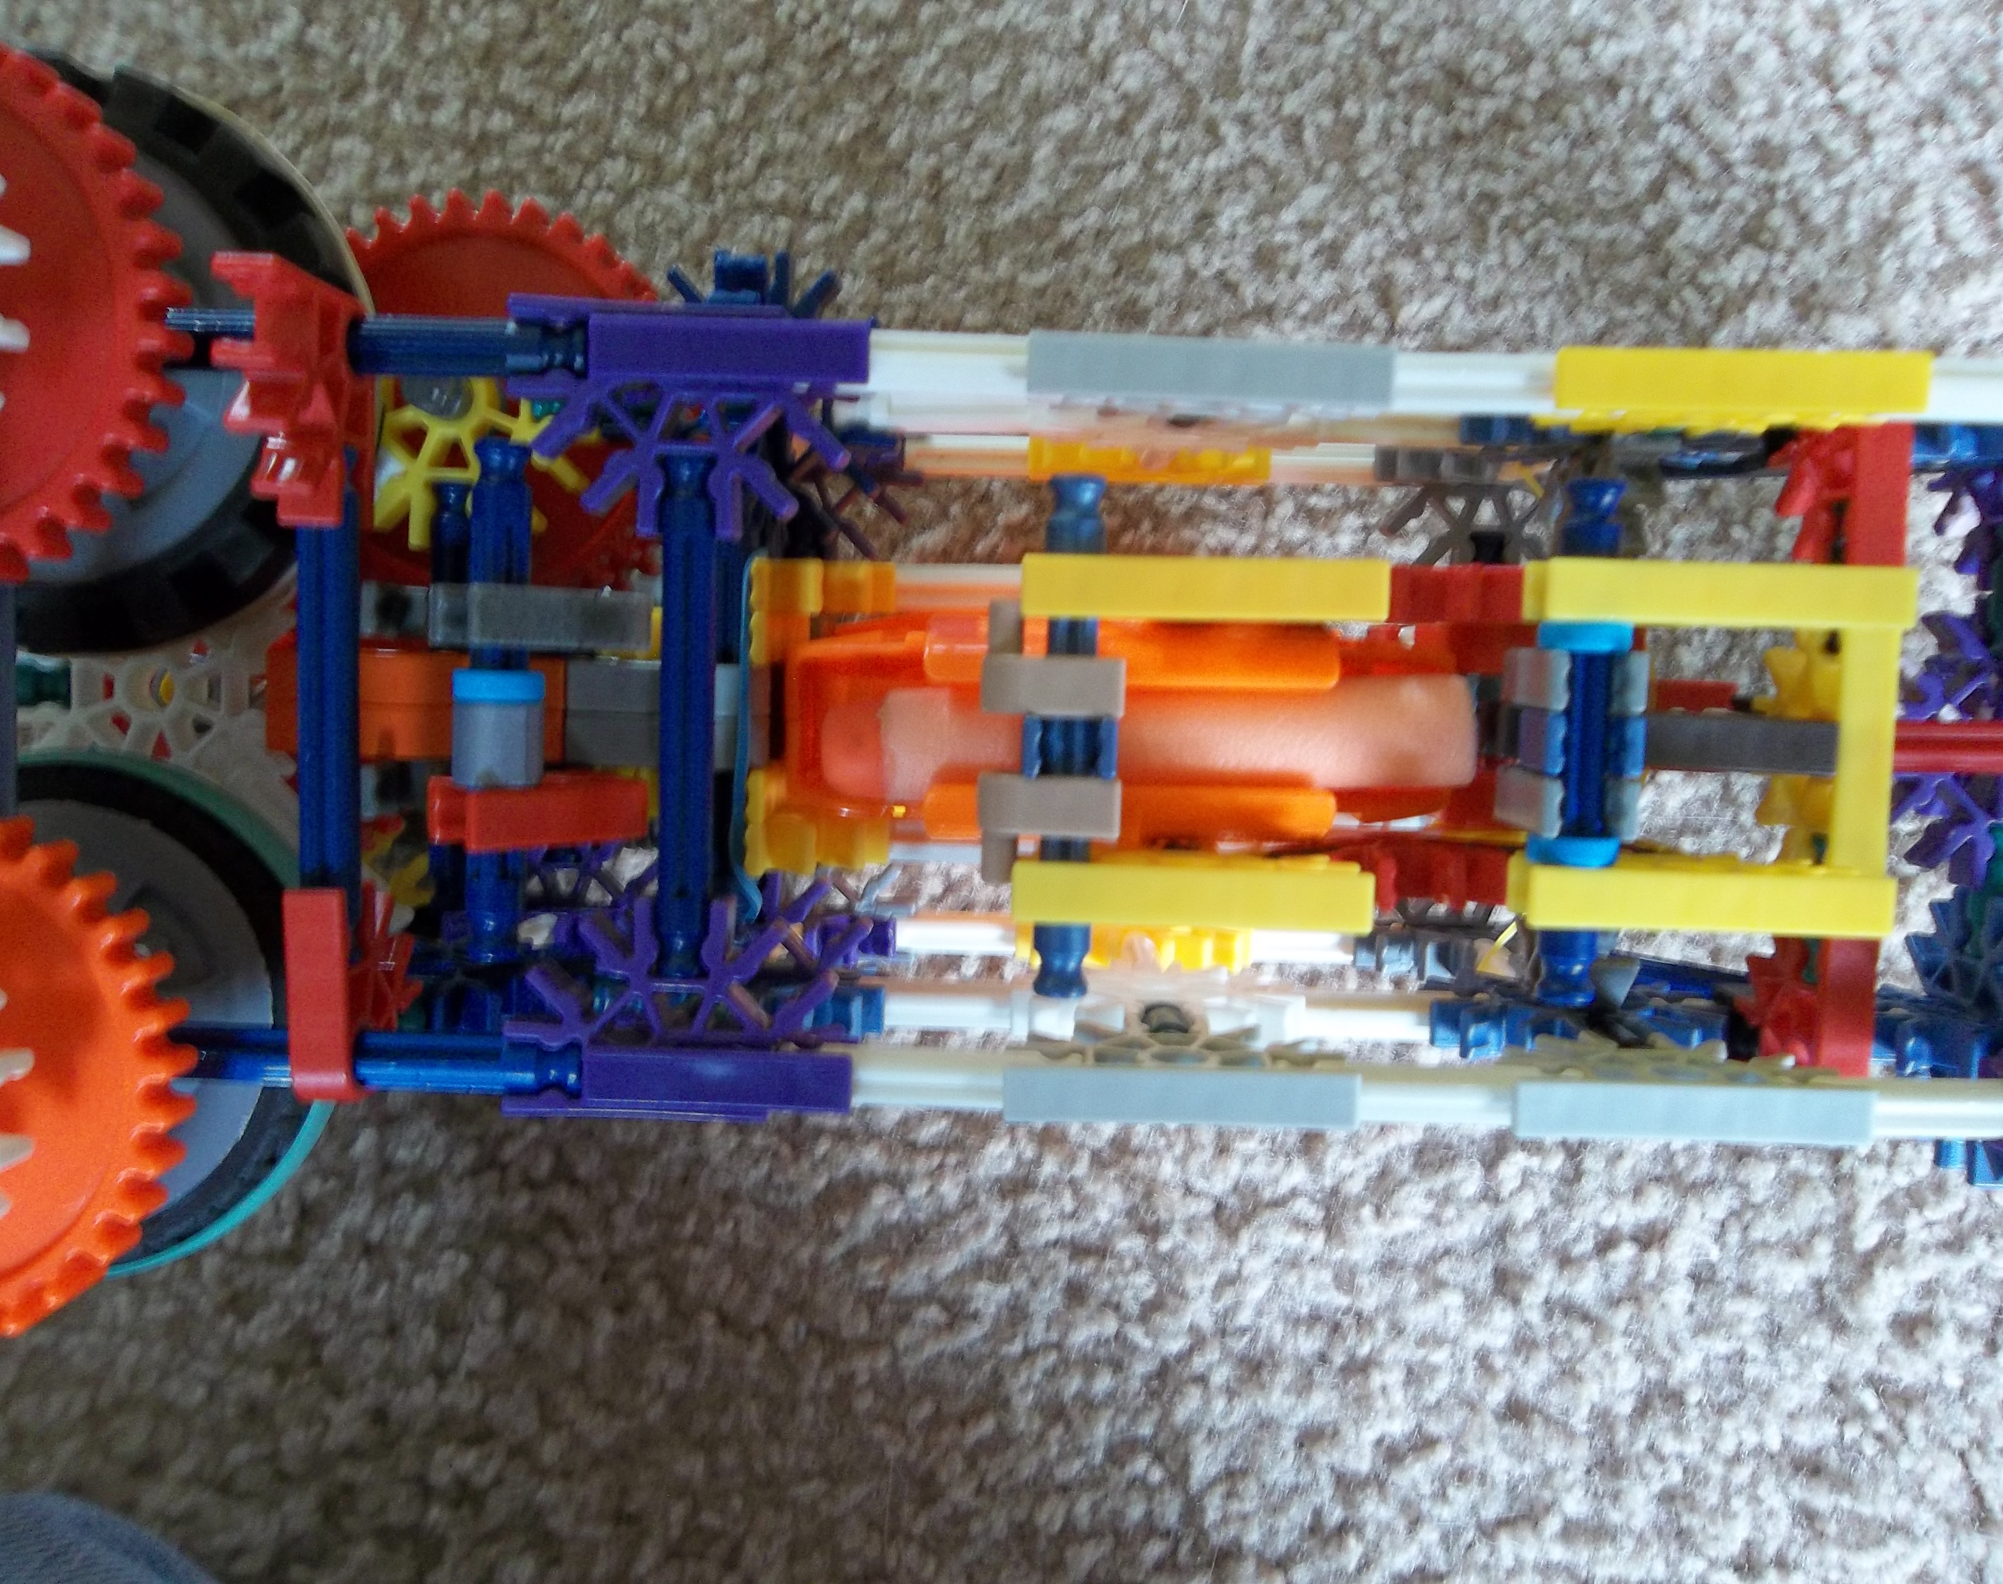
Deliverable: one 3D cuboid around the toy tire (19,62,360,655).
[{"bbox_3d":[-0.106,-0.050,0.192,0.066,0.022,0.066,2,95,1],"label":"toy tire"}]

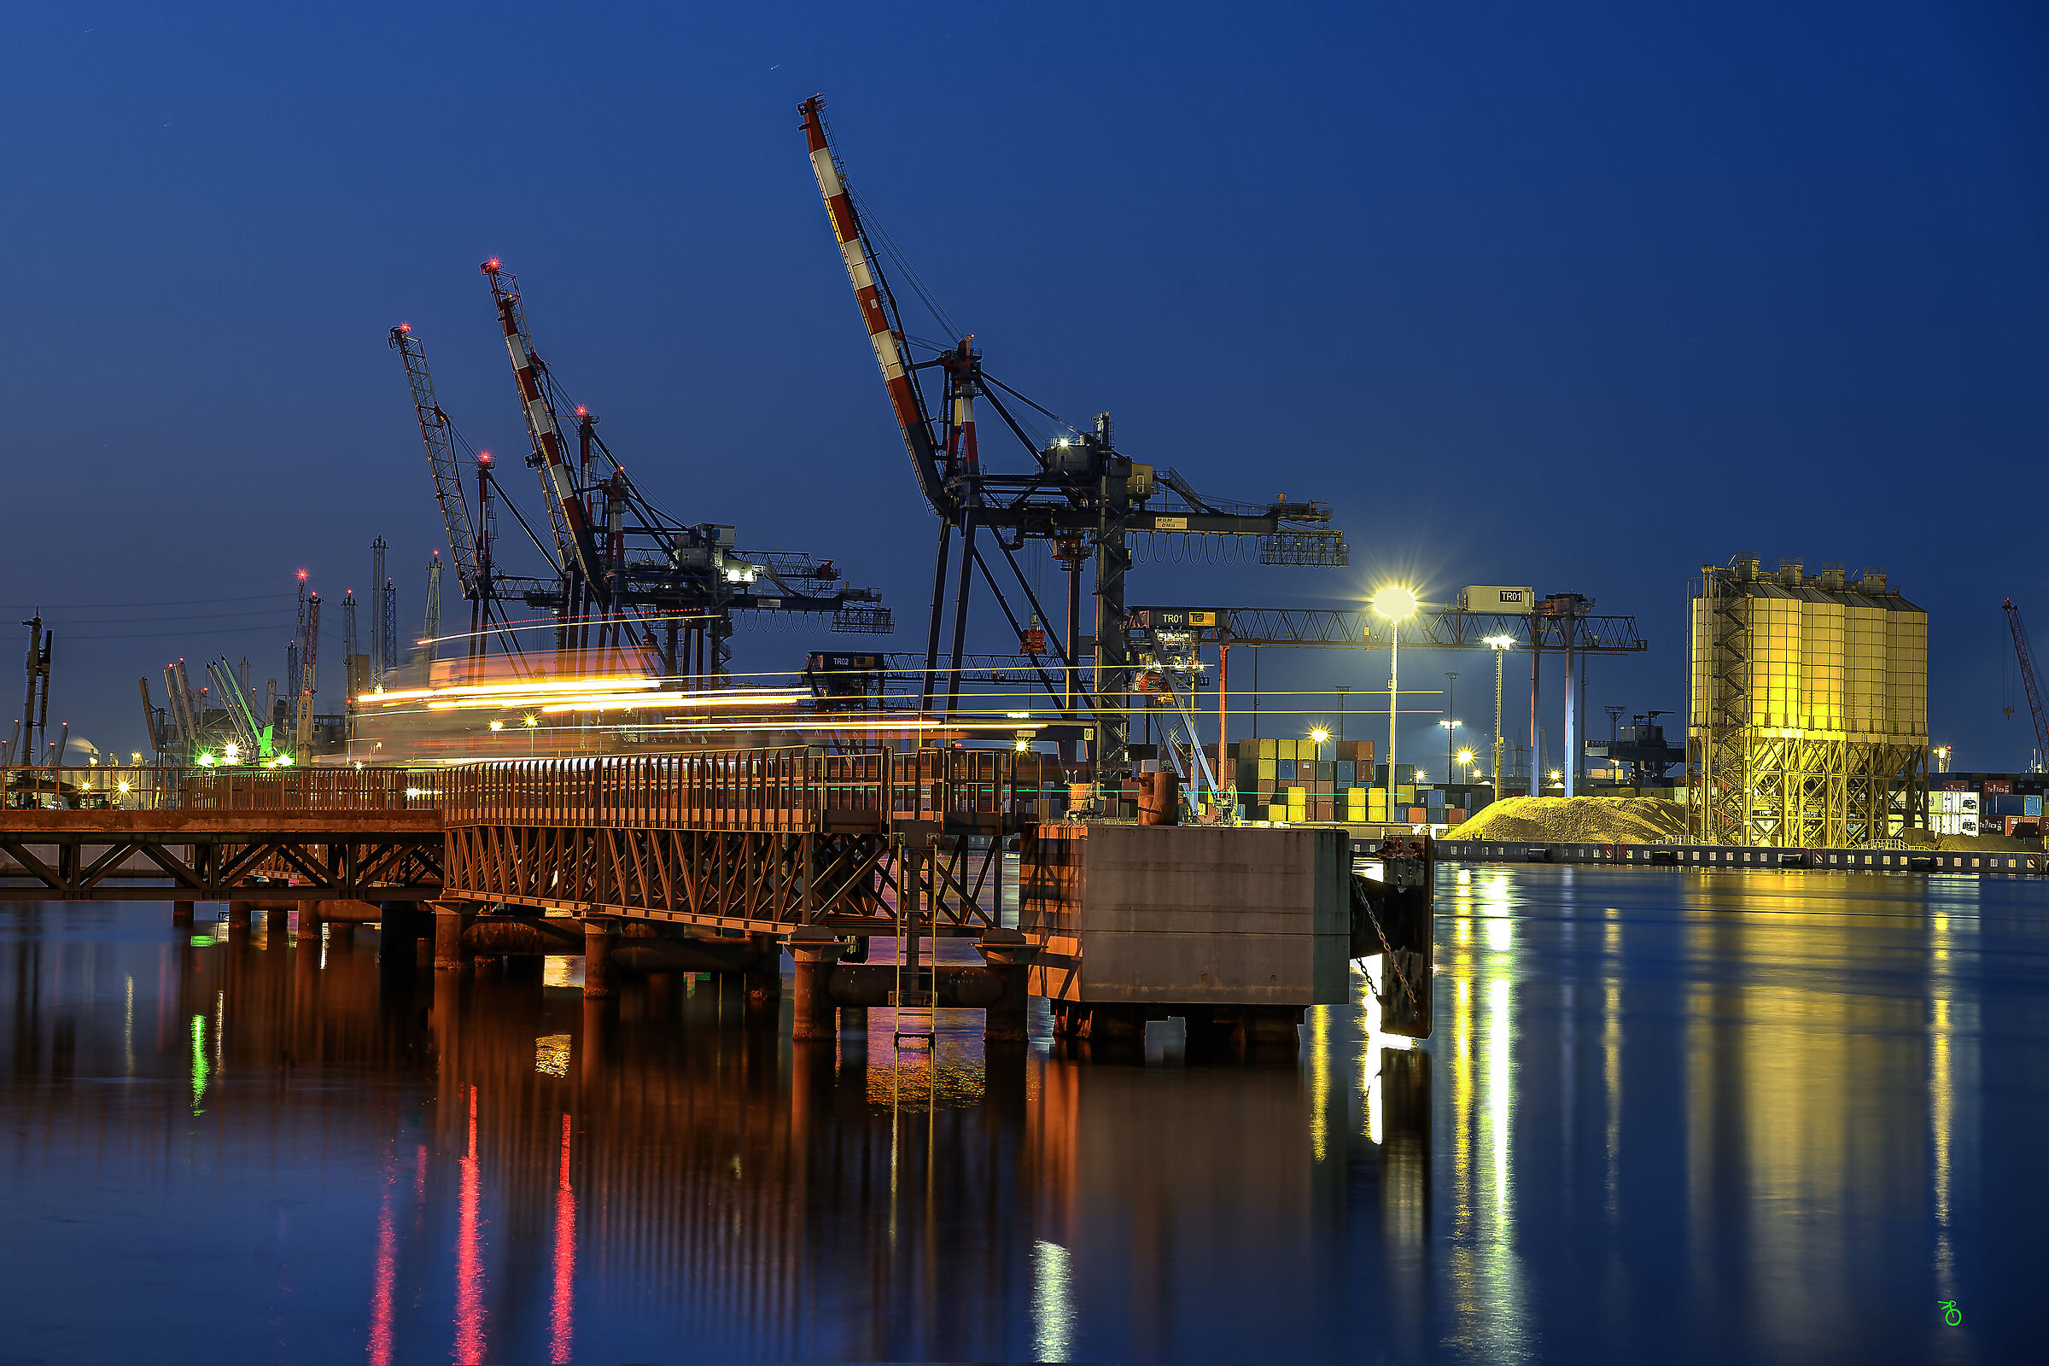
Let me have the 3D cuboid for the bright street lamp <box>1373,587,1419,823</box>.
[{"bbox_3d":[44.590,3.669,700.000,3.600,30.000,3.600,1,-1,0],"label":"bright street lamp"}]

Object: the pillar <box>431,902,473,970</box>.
[{"bbox_3d":[-11.948,5.266,121.200,0.760,1.430,0.740,1,-1,-14],"label":"pillar"}]

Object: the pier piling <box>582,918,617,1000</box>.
[{"bbox_3d":[-7.526,4.892,102.800,0.640,1.440,0.640,1,-1,-14],"label":"pier piling"}]

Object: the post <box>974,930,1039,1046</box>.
[{"bbox_3d":[-0.234,4.455,85.000,0.850,1.660,0.800,1,-1,-14],"label":"post"}]

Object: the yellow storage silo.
[{"bbox_3d":[96.134,2.866,711.203,13.500,35.000,56.000,0,-2,30],"label":"yellow storage silo"}]

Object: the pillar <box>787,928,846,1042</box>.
[{"bbox_3d":[-3.034,4.384,84.300,0.820,1.640,0.780,1,-1,-14],"label":"pillar"}]

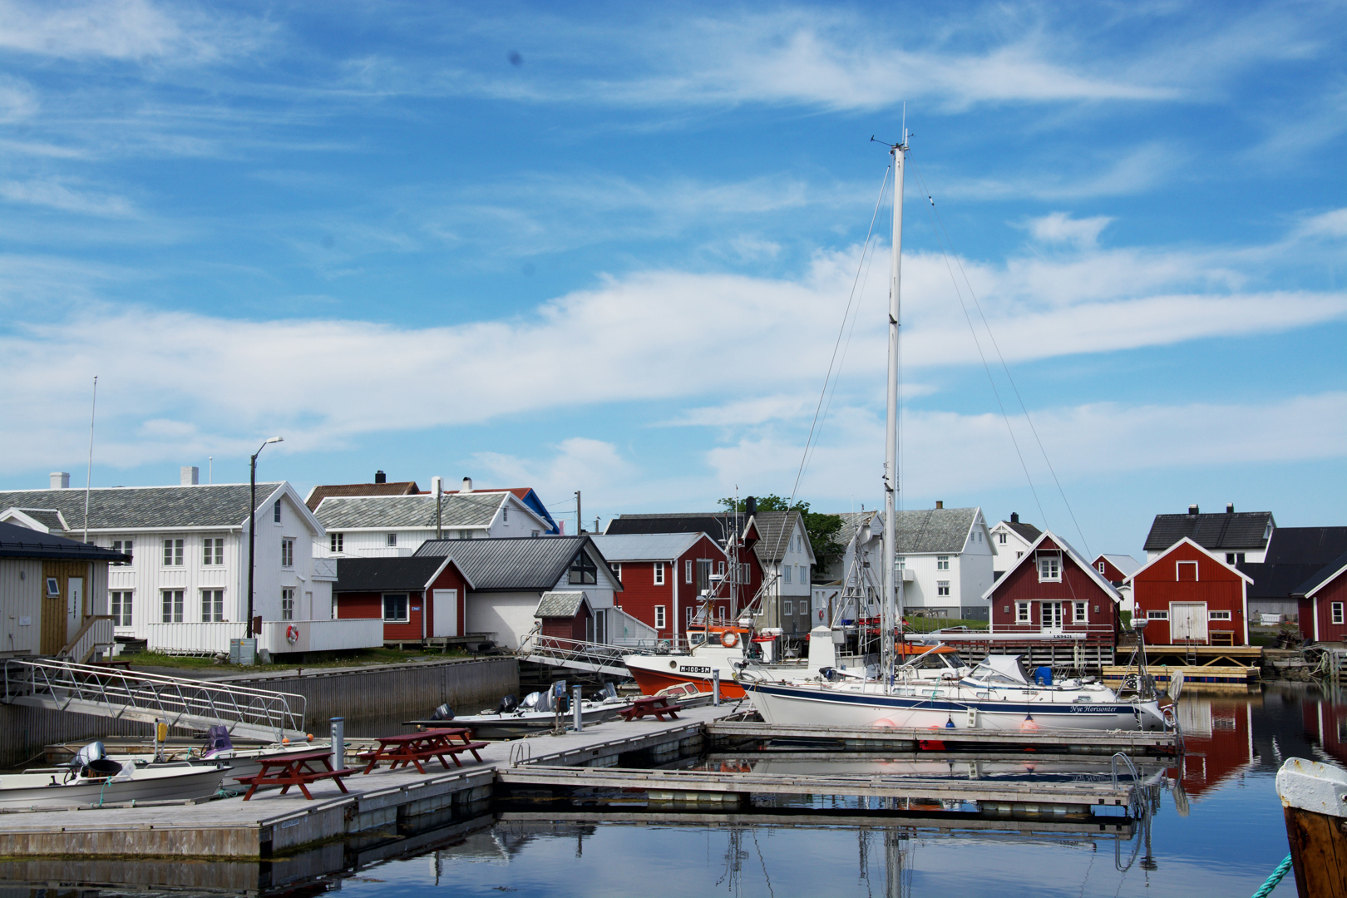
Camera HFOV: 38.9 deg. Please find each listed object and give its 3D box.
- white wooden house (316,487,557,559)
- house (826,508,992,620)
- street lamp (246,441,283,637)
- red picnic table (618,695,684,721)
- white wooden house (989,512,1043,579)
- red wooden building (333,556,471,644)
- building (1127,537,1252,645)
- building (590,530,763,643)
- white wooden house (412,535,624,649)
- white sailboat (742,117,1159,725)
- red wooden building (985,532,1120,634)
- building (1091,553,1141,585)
[{"bbox_3d":[-15.053,7.103,118.173,13.000,8.240,8.100,-3,-5,24],"label":"white wooden house"},{"bbox_3d":[22.031,10.230,169.329,11.000,9.828,8.800,-3,-6,31],"label":"house"},{"bbox_3d":[-15.207,3.601,70.731,1.350,8.210,0.300,-2,-5,20],"label":"street lamp"},{"bbox_3d":[-0.640,7.516,55.265,1.500,0.730,1.800,-2,-5,16],"label":"red picnic table"},{"bbox_3d":[34.623,11.164,193.154,7.400,7.571,8.000,-3,-6,32],"label":"white wooden house"},{"bbox_3d":[-12.707,6.775,84.101,7.000,3.958,3.900,-3,-5,28],"label":"red wooden building"},{"bbox_3d":[30.257,8.409,112.092,7.150,6.160,9.000,-2,-5,15],"label":"building"},{"bbox_3d":[-2.036,7.808,104.568,8.500,6.169,6.300,-3,-6,30],"label":"building"},{"bbox_3d":[-7.995,7.010,90.854,9.200,5.451,6.700,-3,-5,28],"label":"white wooden house"},{"bbox_3d":[7.717,-0.511,54.945,12.200,17.700,3.800,-2,-5,19],"label":"white sailboat"},{"bbox_3d":[22.169,7.935,110.369,7.500,6.234,9.500,-2,-5,14],"label":"red wooden building"},{"bbox_3d":[41.335,12.456,177.245,5.300,5.235,7.300,-3,-6,32],"label":"building"}]

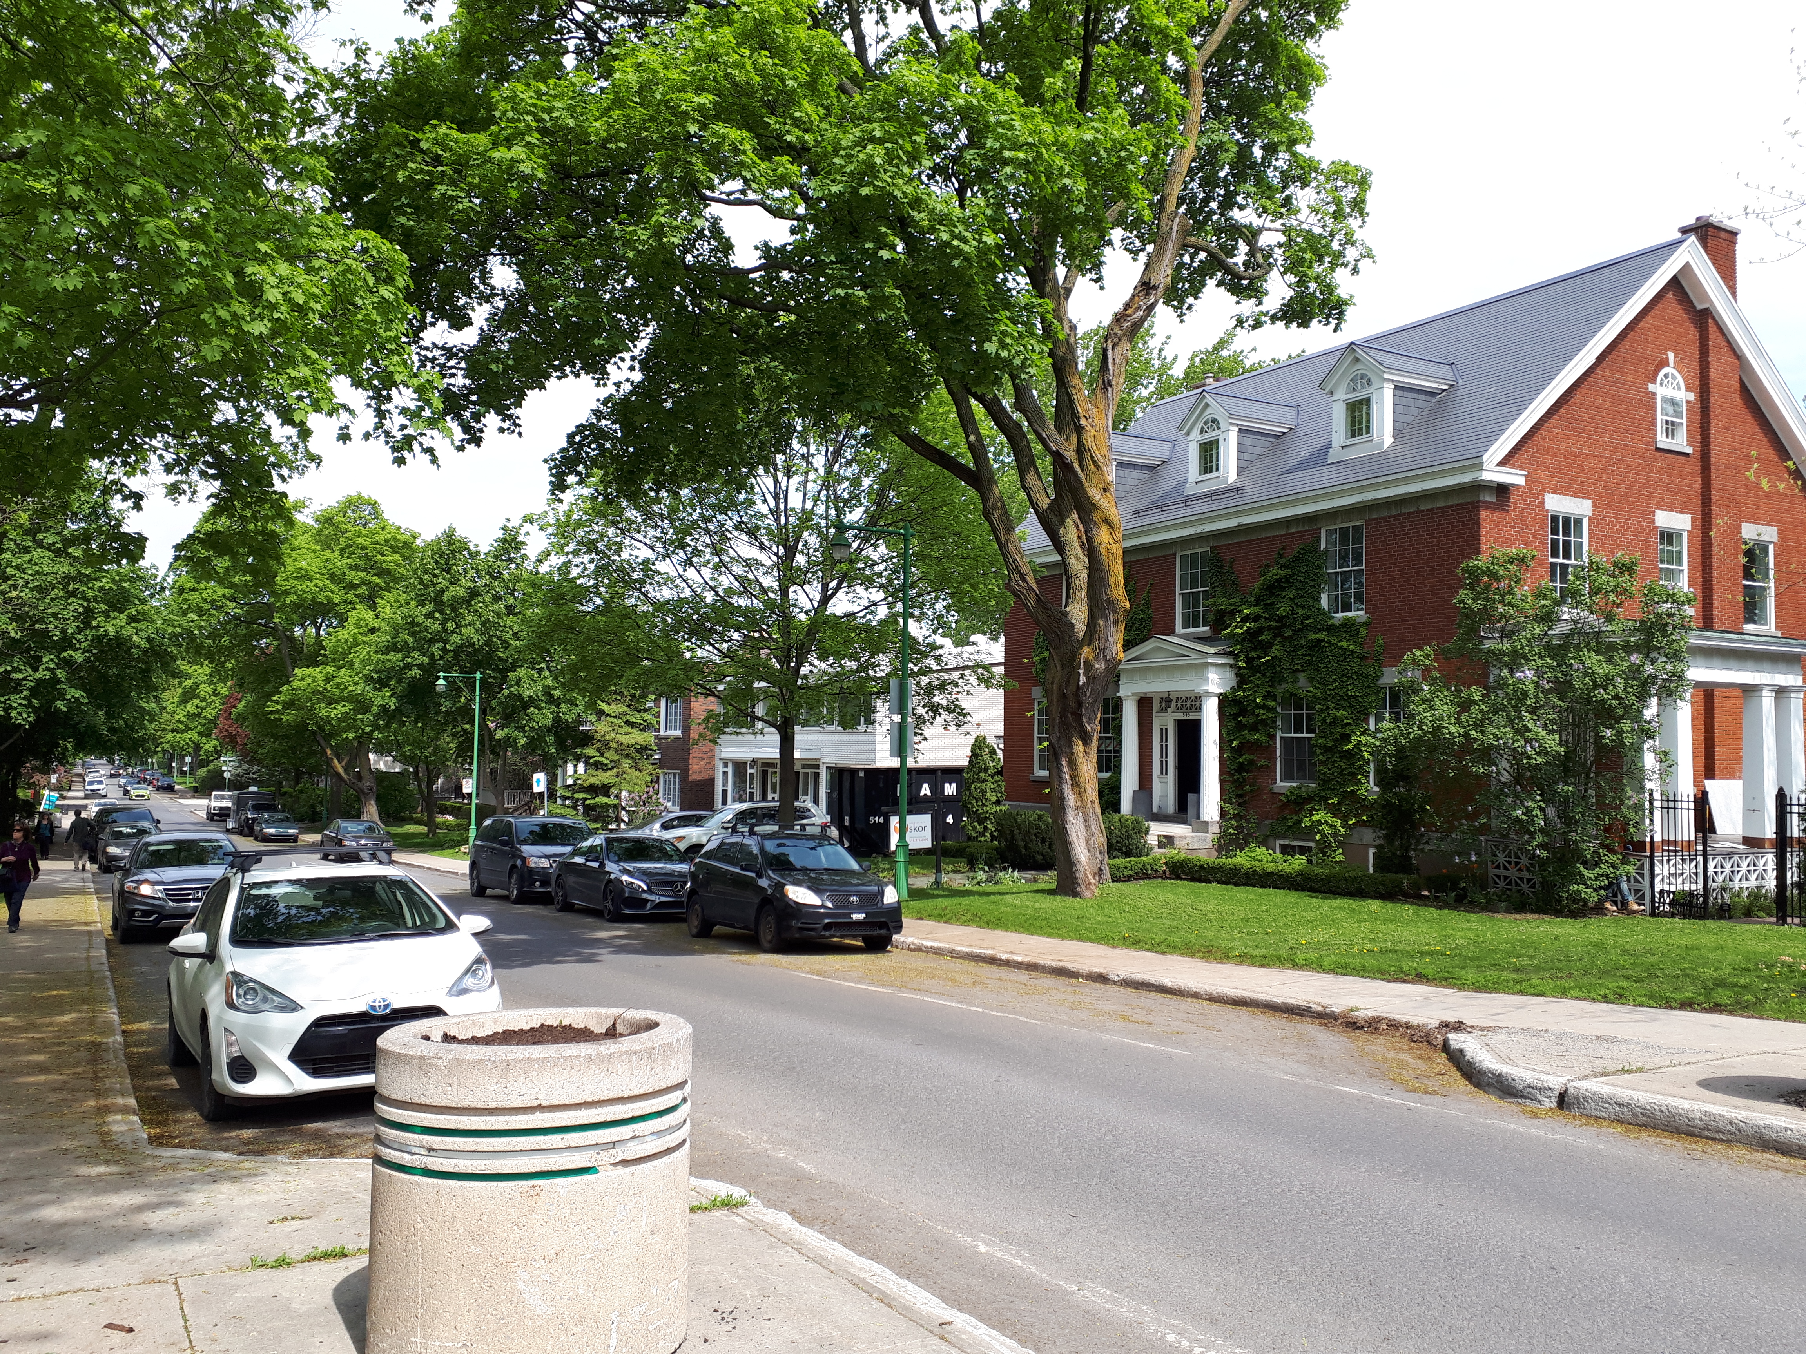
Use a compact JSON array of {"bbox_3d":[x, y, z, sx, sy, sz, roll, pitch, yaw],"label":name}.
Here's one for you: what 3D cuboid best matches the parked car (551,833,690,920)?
[{"bbox_3d":[-5.047,3.673,25.996,1.820,1.440,4.690,3,-7,-30],"label":"parked car"}]

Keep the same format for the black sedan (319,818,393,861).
[{"bbox_3d":[-19.283,5.774,49.808,1.800,1.450,4.650,3,-6,-31],"label":"black sedan"}]

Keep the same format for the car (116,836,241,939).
[{"bbox_3d":[-11.493,3.246,22.512,1.900,1.660,4.950,3,-7,-31],"label":"car"}]

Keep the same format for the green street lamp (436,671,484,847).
[{"bbox_3d":[-15.050,2.890,47.700,1.570,6.250,0.380,2,-3,-30],"label":"green street lamp"}]

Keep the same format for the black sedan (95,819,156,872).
[{"bbox_3d":[-24.070,5.329,44.081,1.780,1.420,4.650,3,-6,-31],"label":"black sedan"}]

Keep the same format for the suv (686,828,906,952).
[{"bbox_3d":[-1.650,2.961,20.088,1.790,1.590,4.350,3,-6,-30],"label":"suv"}]

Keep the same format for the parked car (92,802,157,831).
[{"bbox_3d":[-26.214,5.329,47.500,1.930,1.760,4.850,3,-5,-31],"label":"parked car"}]

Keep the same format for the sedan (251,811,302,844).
[{"bbox_3d":[-30.270,7.268,68.142,1.710,1.380,4.400,3,-5,-30],"label":"sedan"}]

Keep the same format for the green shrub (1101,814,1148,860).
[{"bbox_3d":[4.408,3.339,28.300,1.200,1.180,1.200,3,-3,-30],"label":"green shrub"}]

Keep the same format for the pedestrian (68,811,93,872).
[{"bbox_3d":[-23.716,4.729,40.600,0.680,1.740,0.500,2,-3,-30],"label":"pedestrian"}]

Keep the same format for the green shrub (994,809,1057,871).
[{"bbox_3d":[2.655,3.505,30.300,1.400,1.320,1.450,1,-3,0],"label":"green shrub"}]

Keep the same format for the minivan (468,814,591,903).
[{"bbox_3d":[-8.242,4.098,31.628,2.000,1.750,5.150,3,-7,-31],"label":"minivan"}]

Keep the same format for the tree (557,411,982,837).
[{"bbox_3d":[-2.950,-0.868,31.500,10.000,10.300,10.200,1,-3,0],"label":"tree"}]

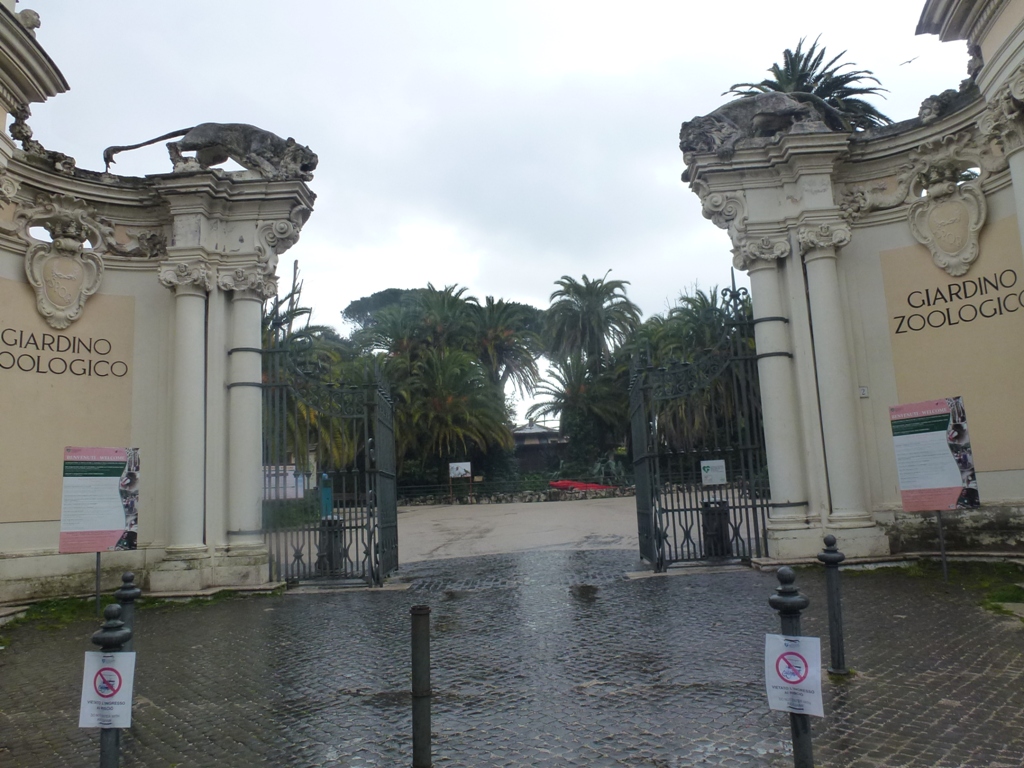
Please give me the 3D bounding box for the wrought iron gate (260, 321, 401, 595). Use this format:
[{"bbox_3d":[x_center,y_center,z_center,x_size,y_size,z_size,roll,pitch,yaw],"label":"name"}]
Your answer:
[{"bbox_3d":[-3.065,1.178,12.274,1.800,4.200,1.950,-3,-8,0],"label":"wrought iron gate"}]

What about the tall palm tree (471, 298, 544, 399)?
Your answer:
[{"bbox_3d":[-0.335,1.318,56.334,6.500,15.200,6.500,-3,-8,0],"label":"tall palm tree"}]

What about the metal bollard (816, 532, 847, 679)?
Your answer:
[{"bbox_3d":[2.585,1.755,5.700,0.220,1.060,0.220,0,-8,0],"label":"metal bollard"}]

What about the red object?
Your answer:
[{"bbox_3d":[4.430,6.536,45.506,4.200,0.650,1.200,-3,-8,0],"label":"red object"}]

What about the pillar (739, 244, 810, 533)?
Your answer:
[{"bbox_3d":[4.402,-0.065,12.038,0.800,5.000,0.800,-3,-8,0],"label":"pillar"}]

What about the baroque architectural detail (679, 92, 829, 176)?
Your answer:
[{"bbox_3d":[4.401,-4.654,12.913,2.650,1.350,0.880,-2,-8,-8],"label":"baroque architectural detail"}]

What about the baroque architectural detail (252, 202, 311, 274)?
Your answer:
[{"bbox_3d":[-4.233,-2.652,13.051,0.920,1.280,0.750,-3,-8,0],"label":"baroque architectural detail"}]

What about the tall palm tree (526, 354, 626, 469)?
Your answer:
[{"bbox_3d":[4.838,2.738,50.055,7.800,9.800,7.800,-3,-8,0],"label":"tall palm tree"}]

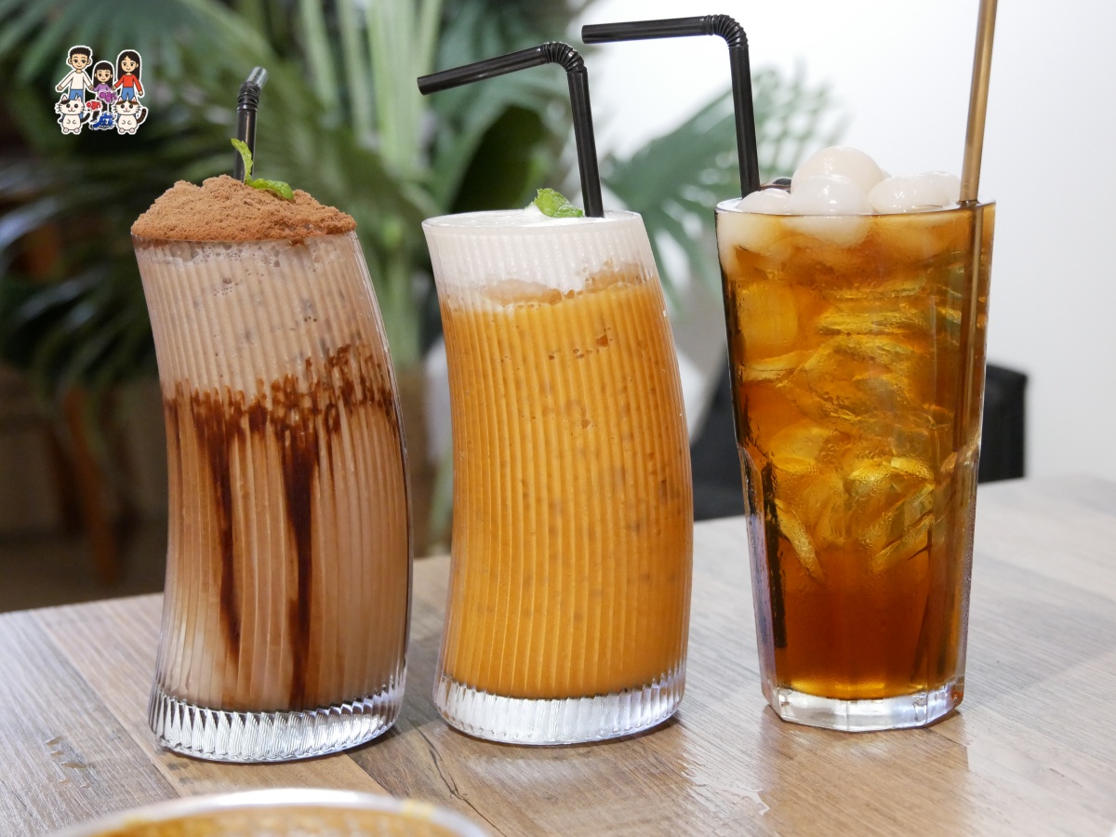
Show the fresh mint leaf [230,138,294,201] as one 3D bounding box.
[{"bbox_3d":[-0.092,-0.077,0.742,0.021,0.019,0.012,-2,9,0],"label":"fresh mint leaf"}]

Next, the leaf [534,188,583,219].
[{"bbox_3d":[0.000,-0.068,0.750,0.015,0.009,0.013,-2,9,0],"label":"leaf"}]

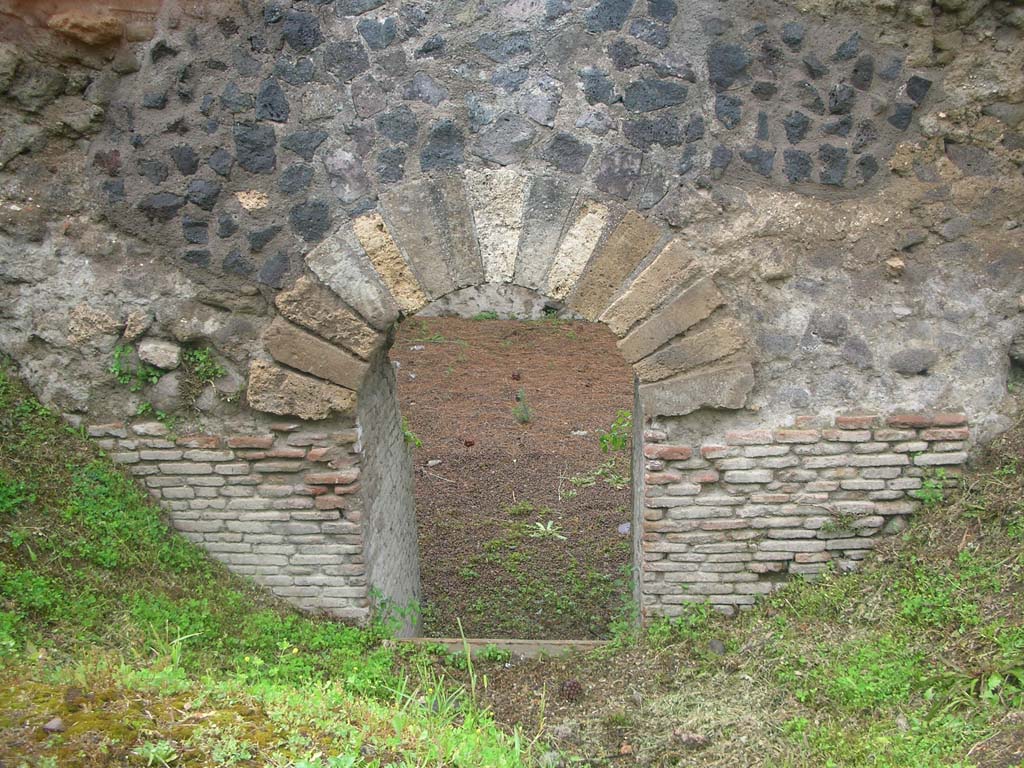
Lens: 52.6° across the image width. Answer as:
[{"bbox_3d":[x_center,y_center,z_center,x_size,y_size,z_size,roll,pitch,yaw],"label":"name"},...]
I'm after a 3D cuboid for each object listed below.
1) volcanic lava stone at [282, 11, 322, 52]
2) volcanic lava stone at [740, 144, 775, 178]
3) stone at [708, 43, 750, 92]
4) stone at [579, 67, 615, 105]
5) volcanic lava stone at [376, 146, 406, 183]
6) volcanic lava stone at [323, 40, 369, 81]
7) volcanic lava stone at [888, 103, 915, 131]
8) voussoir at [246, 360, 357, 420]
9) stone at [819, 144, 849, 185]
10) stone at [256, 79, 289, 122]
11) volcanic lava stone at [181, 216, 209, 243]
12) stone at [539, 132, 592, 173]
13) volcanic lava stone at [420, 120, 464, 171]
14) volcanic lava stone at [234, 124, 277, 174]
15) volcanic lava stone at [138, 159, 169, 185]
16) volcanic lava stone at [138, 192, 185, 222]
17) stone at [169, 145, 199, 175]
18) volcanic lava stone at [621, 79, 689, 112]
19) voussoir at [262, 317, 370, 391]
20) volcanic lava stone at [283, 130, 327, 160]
[{"bbox_3d":[-0.927,-1.577,4.665,0.182,0.179,0.135,-1,9,5],"label":"volcanic lava stone"},{"bbox_3d":[1.108,-1.004,4.661,0.157,0.148,0.111,0,7,0],"label":"volcanic lava stone"},{"bbox_3d":[0.948,-1.381,4.548,0.179,0.210,0.145,-1,9,5],"label":"stone"},{"bbox_3d":[0.377,-1.332,4.622,0.160,0.169,0.120,0,7,0],"label":"stone"},{"bbox_3d":[-0.526,-0.958,4.517,0.130,0.152,0.119,-1,12,0],"label":"volcanic lava stone"},{"bbox_3d":[-0.727,-1.436,4.643,0.216,0.179,0.148,-1,9,5],"label":"volcanic lava stone"},{"bbox_3d":[1.681,-1.154,4.468,0.111,0.116,0.100,-1,12,0],"label":"volcanic lava stone"},{"bbox_3d":[-0.966,0.041,4.789,0.503,0.242,0.280,10,12,-2],"label":"voussoir"},{"bbox_3d":[1.448,-0.986,4.663,0.134,0.184,0.101,0,7,0],"label":"stone"},{"bbox_3d":[-1.075,-1.286,4.719,0.148,0.192,0.126,-1,9,5],"label":"stone"},{"bbox_3d":[-1.397,-0.677,4.569,0.114,0.122,0.100,-1,12,0],"label":"volcanic lava stone"},{"bbox_3d":[0.241,-1.028,4.619,0.237,0.172,0.152,-1,9,5],"label":"stone"},{"bbox_3d":[-0.303,-1.041,4.520,0.189,0.210,0.169,-1,12,0],"label":"volcanic lava stone"},{"bbox_3d":[-1.120,-1.024,4.522,0.181,0.210,0.166,-1,12,0],"label":"volcanic lava stone"},{"bbox_3d":[-1.616,-0.958,4.666,0.134,0.116,0.087,0,7,0],"label":"volcanic lava stone"},{"bbox_3d":[-1.544,-0.782,4.560,0.200,0.120,0.132,-1,12,0],"label":"volcanic lava stone"},{"bbox_3d":[-1.511,-1.042,4.817,0.143,0.135,0.104,-1,9,5],"label":"stone"},{"bbox_3d":[0.620,-1.247,4.476,0.281,0.140,0.169,-1,12,0],"label":"volcanic lava stone"},{"bbox_3d":[-0.899,-0.152,4.920,0.510,0.198,0.300,23,10,1],"label":"voussoir"},{"bbox_3d":[-0.933,-1.072,4.653,0.205,0.134,0.100,0,7,0],"label":"volcanic lava stone"}]

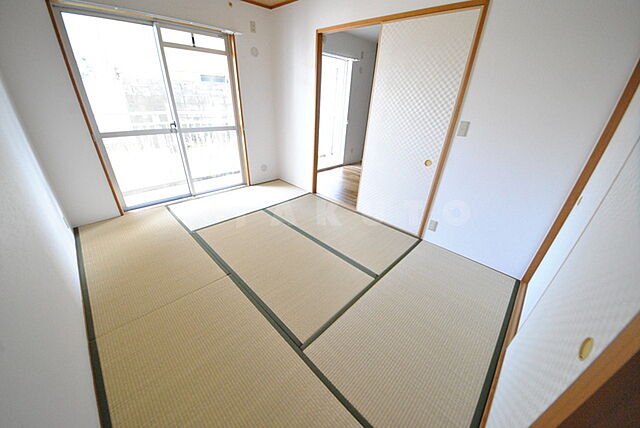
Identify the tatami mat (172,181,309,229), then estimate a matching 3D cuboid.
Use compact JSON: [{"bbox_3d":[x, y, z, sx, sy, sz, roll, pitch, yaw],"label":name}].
[{"bbox_3d":[-1.071,-0.199,3.180,0.846,0.050,1.720,26,35,36],"label":"tatami mat"}]

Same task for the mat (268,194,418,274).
[{"bbox_3d":[0.180,0.137,2.698,1.721,0.050,0.840,26,35,36],"label":"mat"}]

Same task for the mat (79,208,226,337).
[{"bbox_3d":[-1.671,0.339,2.050,1.705,0.050,0.812,26,35,36],"label":"mat"}]

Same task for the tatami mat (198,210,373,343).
[{"bbox_3d":[-0.433,0.397,2.109,1.721,0.050,0.844,26,35,36],"label":"tatami mat"}]

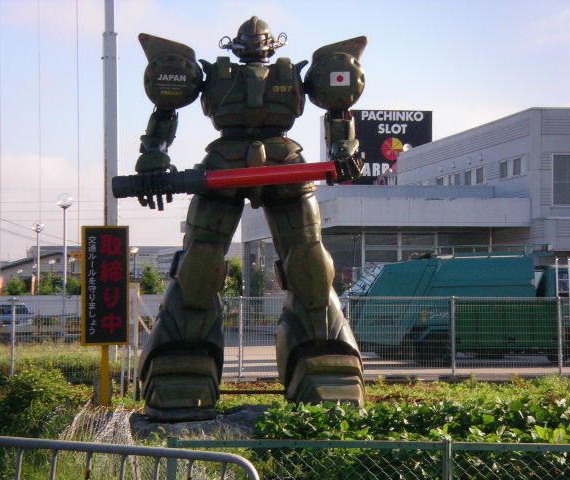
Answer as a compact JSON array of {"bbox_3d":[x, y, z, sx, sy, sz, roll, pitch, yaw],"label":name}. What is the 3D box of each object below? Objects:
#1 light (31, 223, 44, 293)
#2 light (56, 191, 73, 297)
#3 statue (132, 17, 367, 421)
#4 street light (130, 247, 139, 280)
[{"bbox_3d":[-11.950,1.650,85.100,0.520,4.900,0.520,0,-2,0],"label":"light"},{"bbox_3d":[-7.520,0.860,60.050,0.520,4.950,0.520,0,-2,0],"label":"light"},{"bbox_3d":[-0.460,-0.300,22.700,3.050,5.170,1.600,0,-2,-3],"label":"statue"},{"bbox_3d":[-11.820,3.000,138.000,0.520,4.900,0.520,0,-2,0],"label":"street light"}]

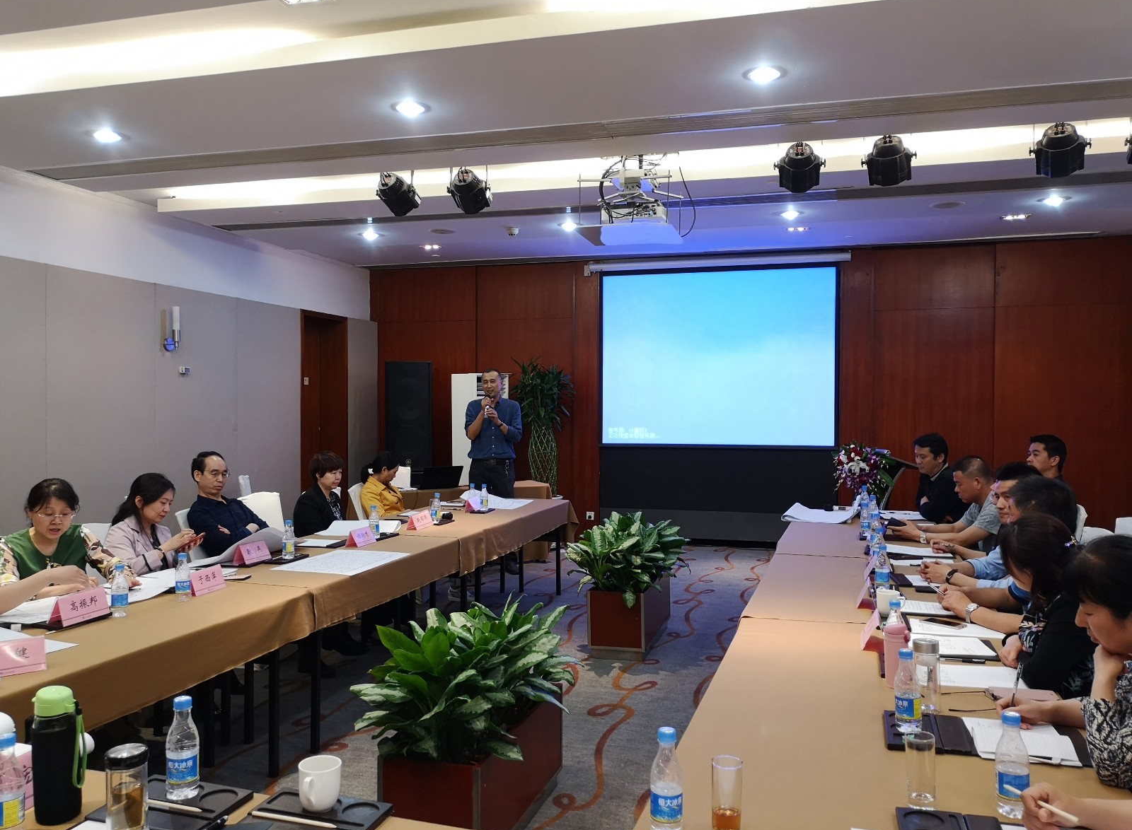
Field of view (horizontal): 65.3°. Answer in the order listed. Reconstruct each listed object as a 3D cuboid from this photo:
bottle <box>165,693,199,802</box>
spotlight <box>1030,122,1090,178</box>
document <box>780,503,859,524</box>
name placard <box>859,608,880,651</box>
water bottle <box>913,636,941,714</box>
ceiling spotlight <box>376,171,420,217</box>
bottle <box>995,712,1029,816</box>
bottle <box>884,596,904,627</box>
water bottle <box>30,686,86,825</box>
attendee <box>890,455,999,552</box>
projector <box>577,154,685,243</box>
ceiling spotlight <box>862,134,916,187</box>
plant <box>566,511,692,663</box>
[{"bbox_3d":[-0.744,0.643,1.717,0.062,0.190,0.062,1,1,17],"label":"bottle"},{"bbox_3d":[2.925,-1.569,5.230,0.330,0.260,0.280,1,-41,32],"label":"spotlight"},{"bbox_3d":[1.802,0.673,6.201,0.530,0.100,0.620,1,1,17],"label":"document"},{"bbox_3d":[0.991,0.683,2.802,0.095,0.092,0.195,1,1,18],"label":"name placard"},{"bbox_3d":[0.899,0.647,2.191,0.062,0.177,0.062,1,1,18],"label":"water bottle"},{"bbox_3d":[-1.167,-1.537,6.150,0.310,0.270,0.280,0,-25,15],"label":"ceiling spotlight"},{"bbox_3d":[0.865,0.675,1.707,0.062,0.192,0.062,1,1,17],"label":"bottle"},{"bbox_3d":[1.042,0.676,2.800,0.062,0.192,0.062,0,1,18],"label":"bottle"},{"bbox_3d":[-0.919,0.615,1.607,0.085,0.232,0.076,0,1,-30],"label":"water bottle"},{"bbox_3d":[2.245,0.832,4.977,0.820,1.220,0.500,1,1,18],"label":"attendee"},{"bbox_3d":[0.449,-1.516,6.136,0.680,0.570,0.620,1,1,13],"label":"projector"},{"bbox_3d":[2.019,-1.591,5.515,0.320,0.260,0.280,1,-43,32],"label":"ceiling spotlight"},{"bbox_3d":[0.404,1.026,5.543,0.590,0.840,1.000,1,1,17],"label":"plant"}]

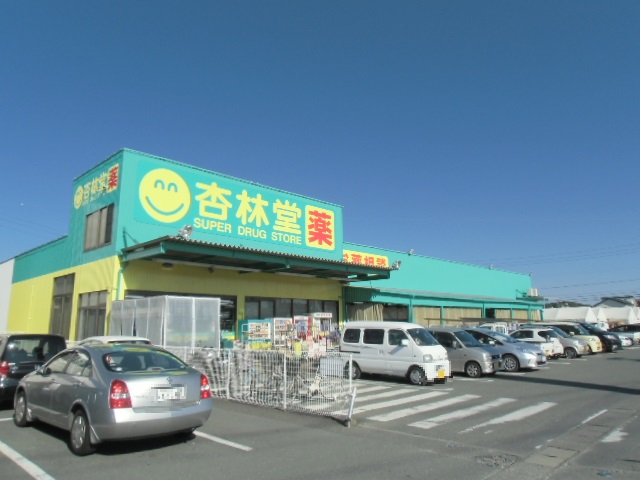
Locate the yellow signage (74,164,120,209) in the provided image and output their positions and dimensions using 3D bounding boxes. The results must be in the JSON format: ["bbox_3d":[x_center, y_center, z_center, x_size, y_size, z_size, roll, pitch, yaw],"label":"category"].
[{"bbox_3d":[-9.676,-2.179,19.777,4.976,1.239,0.150,-11,-15,43],"label":"yellow signage"}]

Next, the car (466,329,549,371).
[{"bbox_3d":[6.346,4.188,17.924,4.460,1.490,1.745,-11,-15,43],"label":"car"}]

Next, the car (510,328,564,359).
[{"bbox_3d":[9.739,4.806,21.413,2.950,1.470,1.475,-11,-15,43],"label":"car"}]

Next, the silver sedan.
[{"bbox_3d":[-3.623,2.437,7.778,4.550,1.460,1.750,-10,-15,42],"label":"silver sedan"}]

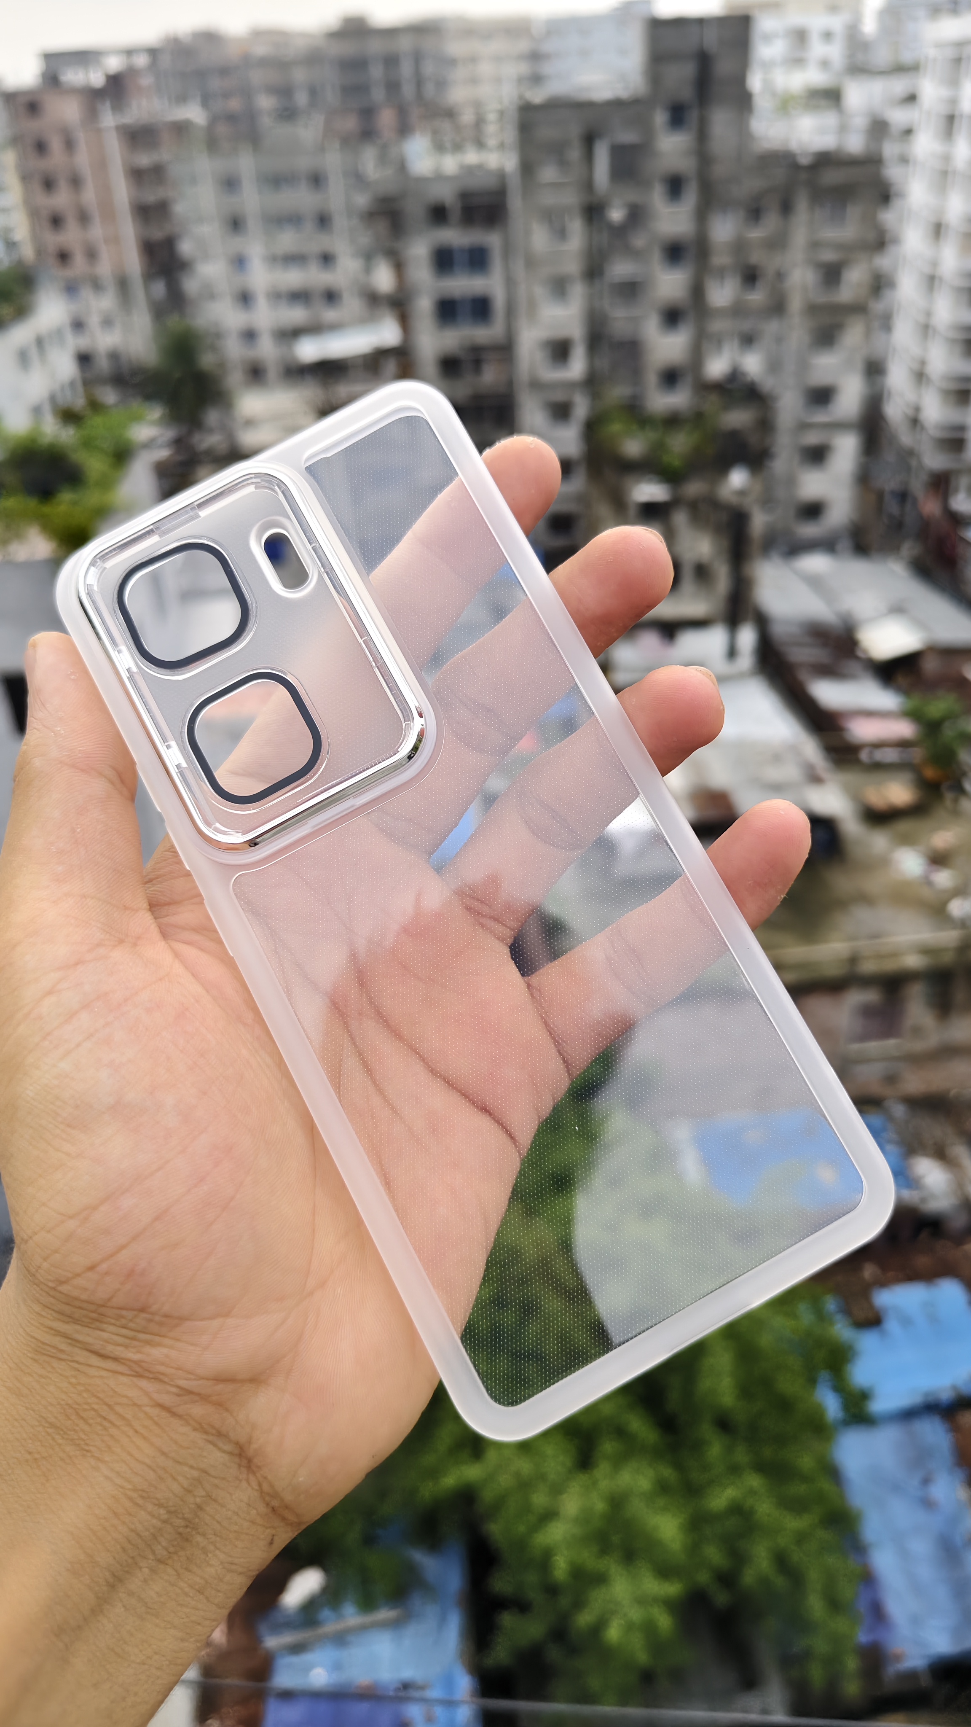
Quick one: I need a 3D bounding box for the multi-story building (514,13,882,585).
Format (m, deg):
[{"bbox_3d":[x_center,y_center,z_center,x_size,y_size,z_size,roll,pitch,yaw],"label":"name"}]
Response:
[{"bbox_3d":[10.832,-32.381,67.768,18.300,27.300,13.000,-3,30,2],"label":"multi-story building"}]

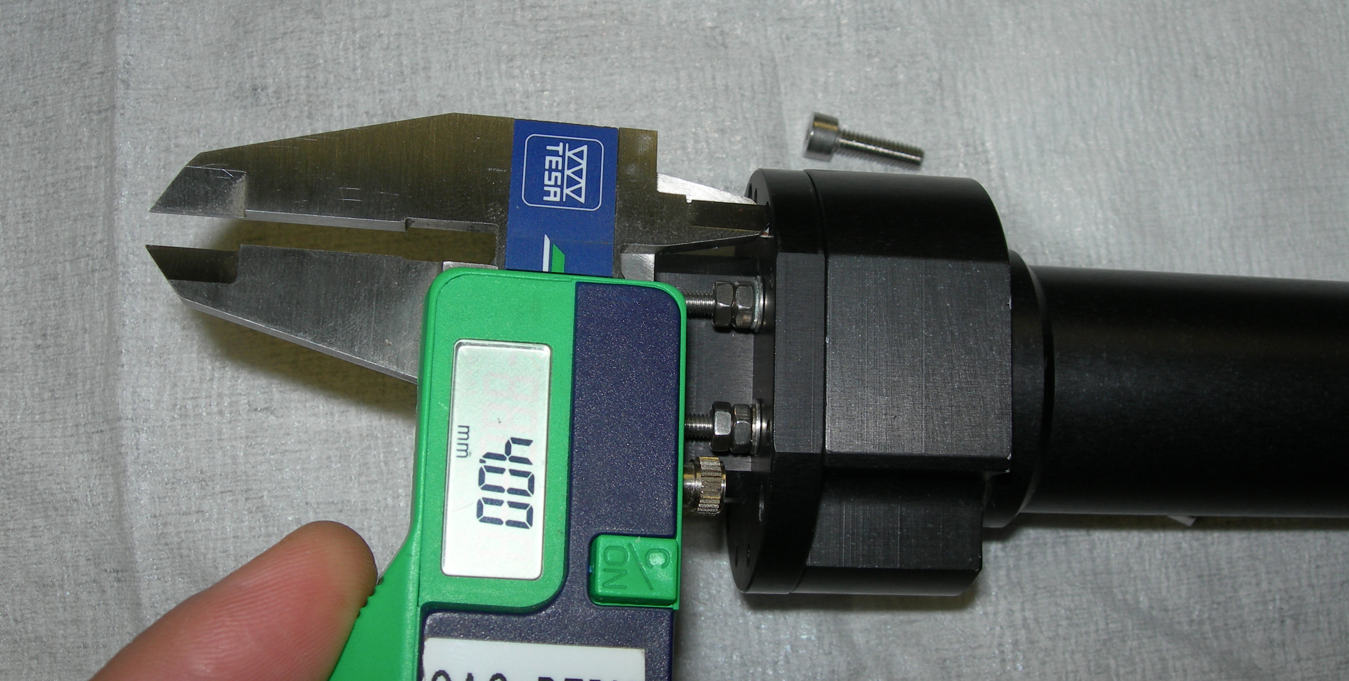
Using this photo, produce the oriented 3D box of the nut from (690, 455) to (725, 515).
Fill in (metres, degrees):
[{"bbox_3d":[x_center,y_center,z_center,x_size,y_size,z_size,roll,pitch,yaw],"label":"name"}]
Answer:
[{"bbox_3d":[0.004,0.018,0.180,0.004,0.007,0.007,2,79,-4],"label":"nut"}]

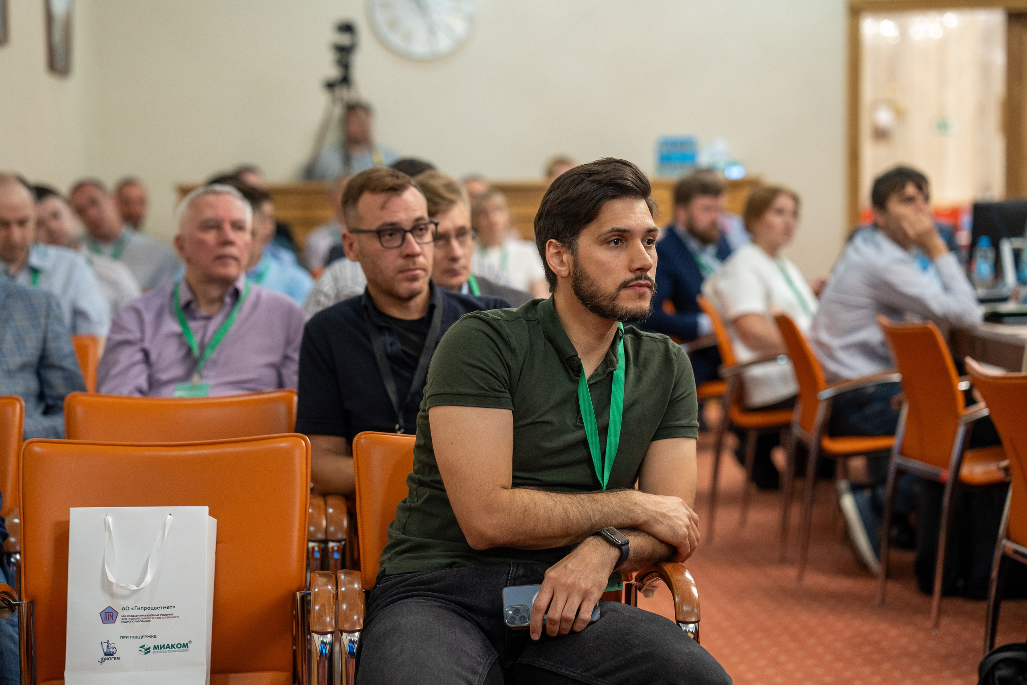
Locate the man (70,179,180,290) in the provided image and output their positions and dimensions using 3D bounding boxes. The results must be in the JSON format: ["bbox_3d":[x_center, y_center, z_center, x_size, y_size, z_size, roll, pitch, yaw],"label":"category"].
[{"bbox_3d":[-1.360,0.087,8.322,0.560,1.270,0.750,-1,4,-9],"label":"man"}]

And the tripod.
[{"bbox_3d":[-0.830,-0.627,11.683,0.820,1.780,0.780,-1,3,-10],"label":"tripod"}]

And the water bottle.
[{"bbox_3d":[1.474,-0.237,7.600,0.066,0.200,0.066,0,4,0],"label":"water bottle"}]

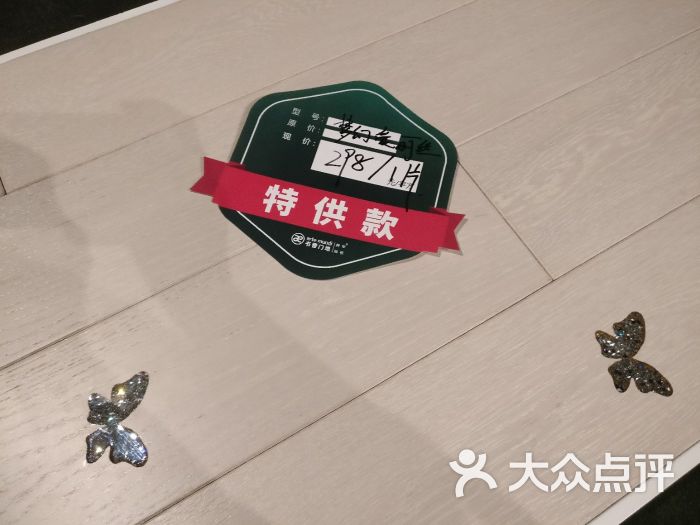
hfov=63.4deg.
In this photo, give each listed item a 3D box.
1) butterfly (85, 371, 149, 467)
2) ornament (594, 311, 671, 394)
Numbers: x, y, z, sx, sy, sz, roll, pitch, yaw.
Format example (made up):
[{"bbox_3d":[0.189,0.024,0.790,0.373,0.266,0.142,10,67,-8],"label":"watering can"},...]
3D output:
[{"bbox_3d":[-0.201,0.135,0.488,0.052,0.005,0.082,-6,65,-5],"label":"butterfly"},{"bbox_3d":[0.264,0.087,0.530,0.054,0.005,0.083,-7,65,-6],"label":"ornament"}]

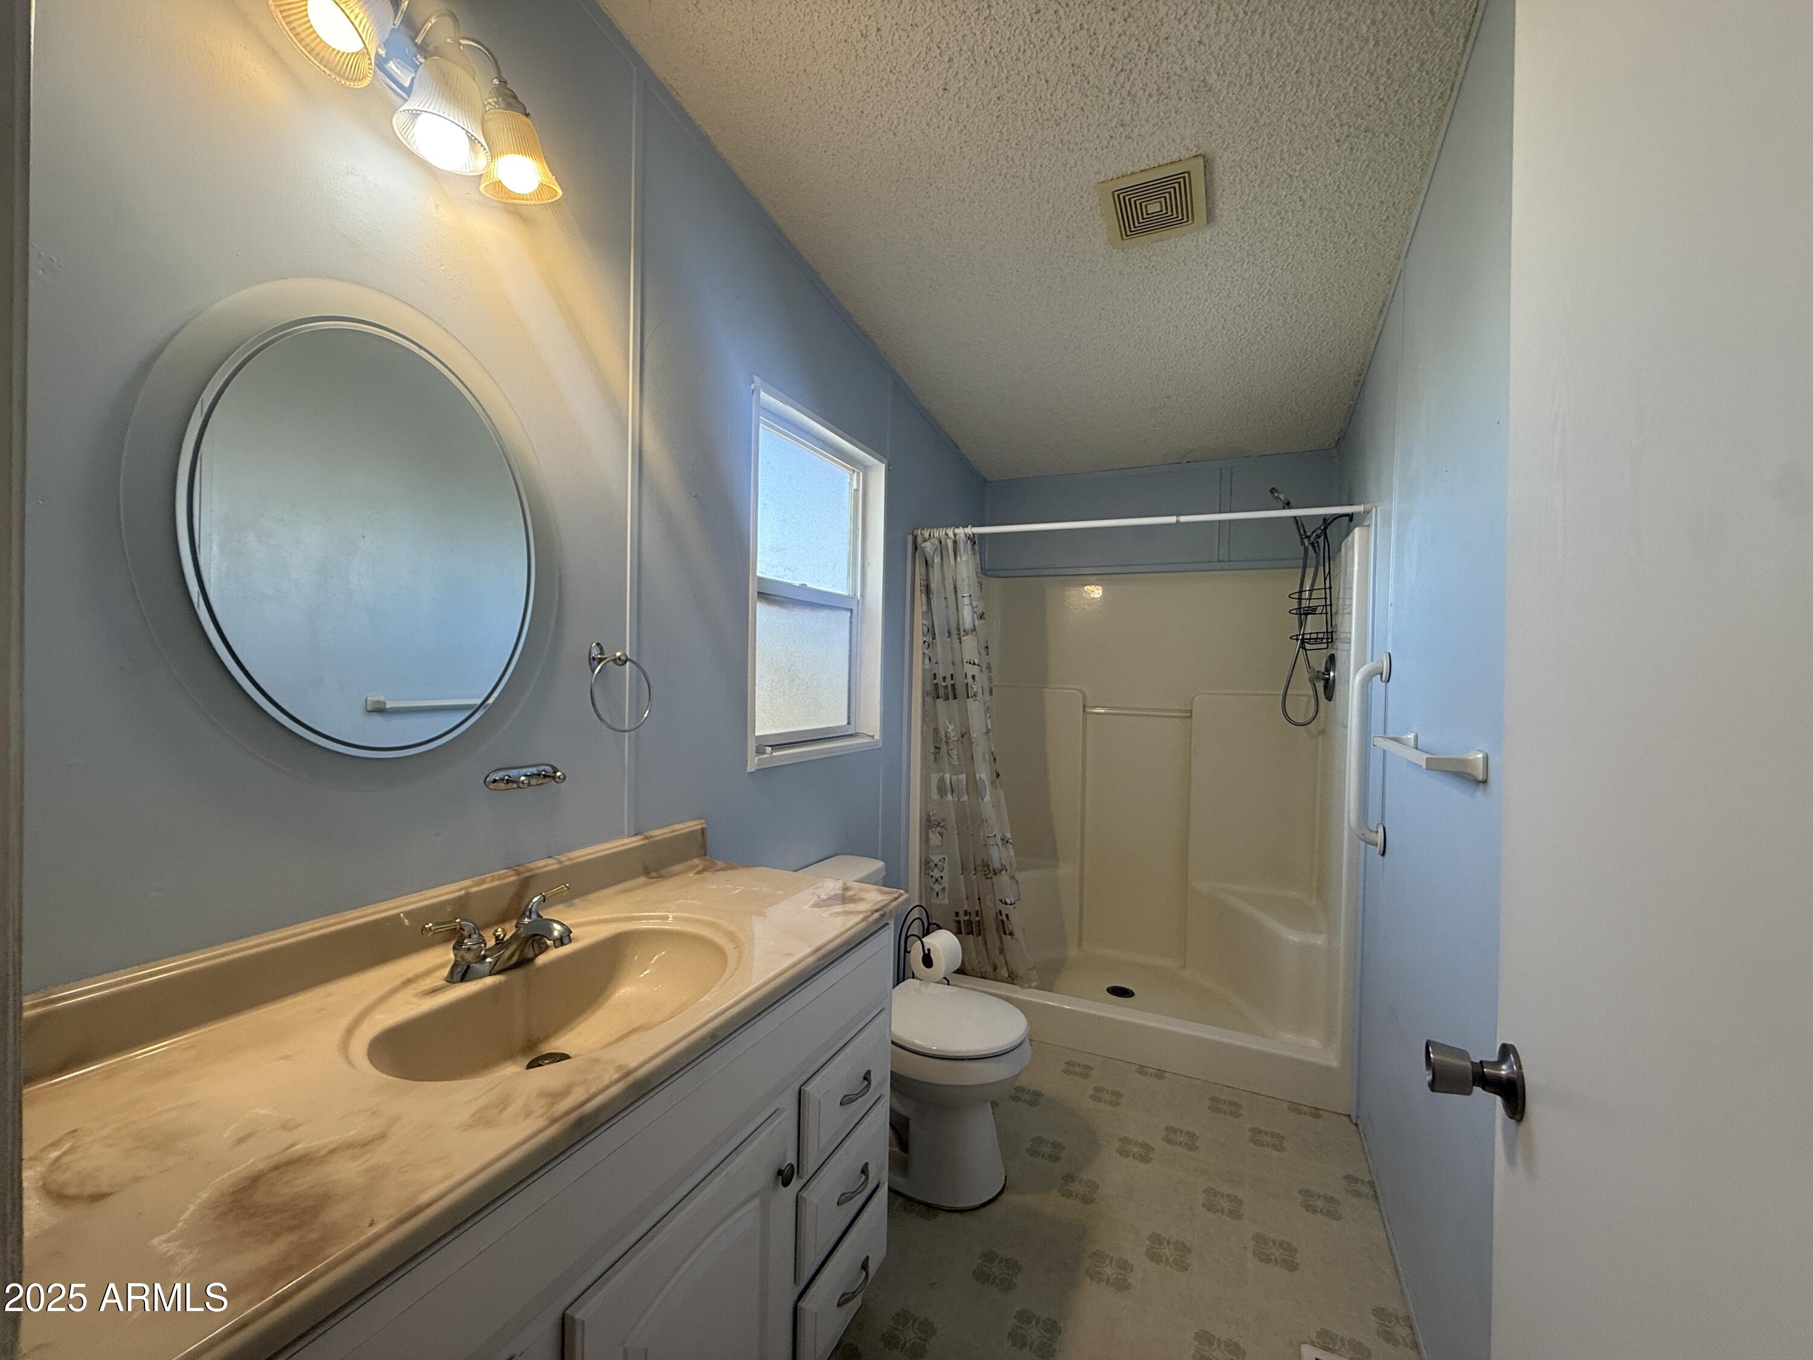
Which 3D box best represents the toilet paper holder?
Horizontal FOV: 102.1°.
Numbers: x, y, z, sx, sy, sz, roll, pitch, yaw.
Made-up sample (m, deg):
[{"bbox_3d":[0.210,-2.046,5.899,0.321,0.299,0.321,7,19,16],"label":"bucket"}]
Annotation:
[{"bbox_3d":[0.062,0.981,2.192,0.140,0.595,0.160,2,1,36],"label":"toilet paper holder"}]

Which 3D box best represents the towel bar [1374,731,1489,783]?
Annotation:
[{"bbox_3d":[0.984,0.137,1.410,0.080,0.052,0.530,2,1,24],"label":"towel bar"}]

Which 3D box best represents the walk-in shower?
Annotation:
[{"bbox_3d":[0.866,0.379,2.914,1.501,1.814,0.904,2,1,24],"label":"walk-in shower"}]

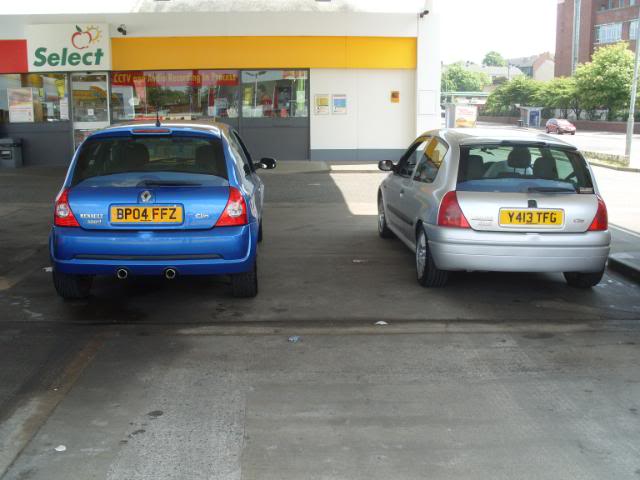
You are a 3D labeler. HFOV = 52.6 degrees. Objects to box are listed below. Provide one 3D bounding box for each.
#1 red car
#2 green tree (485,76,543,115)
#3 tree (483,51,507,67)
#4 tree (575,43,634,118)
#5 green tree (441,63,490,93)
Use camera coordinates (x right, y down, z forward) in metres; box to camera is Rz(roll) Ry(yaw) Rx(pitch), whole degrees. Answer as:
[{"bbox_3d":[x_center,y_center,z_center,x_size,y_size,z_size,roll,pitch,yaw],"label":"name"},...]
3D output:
[{"bbox_3d":[21.638,-10.187,58.119,1.670,1.440,3.900,1,11,3],"label":"red car"},{"bbox_3d":[28.407,-20.333,95.000,8.259,6.856,8.259,0,11,0],"label":"green tree"},{"bbox_3d":[56.630,-57.279,210.000,8.184,8.209,8.184,0,11,0],"label":"tree"},{"bbox_3d":[29.068,-15.554,66.000,6.233,8.533,6.233,0,11,0],"label":"tree"},{"bbox_3d":[29.937,-31.398,135.000,10.928,10.960,10.928,0,11,0],"label":"green tree"}]

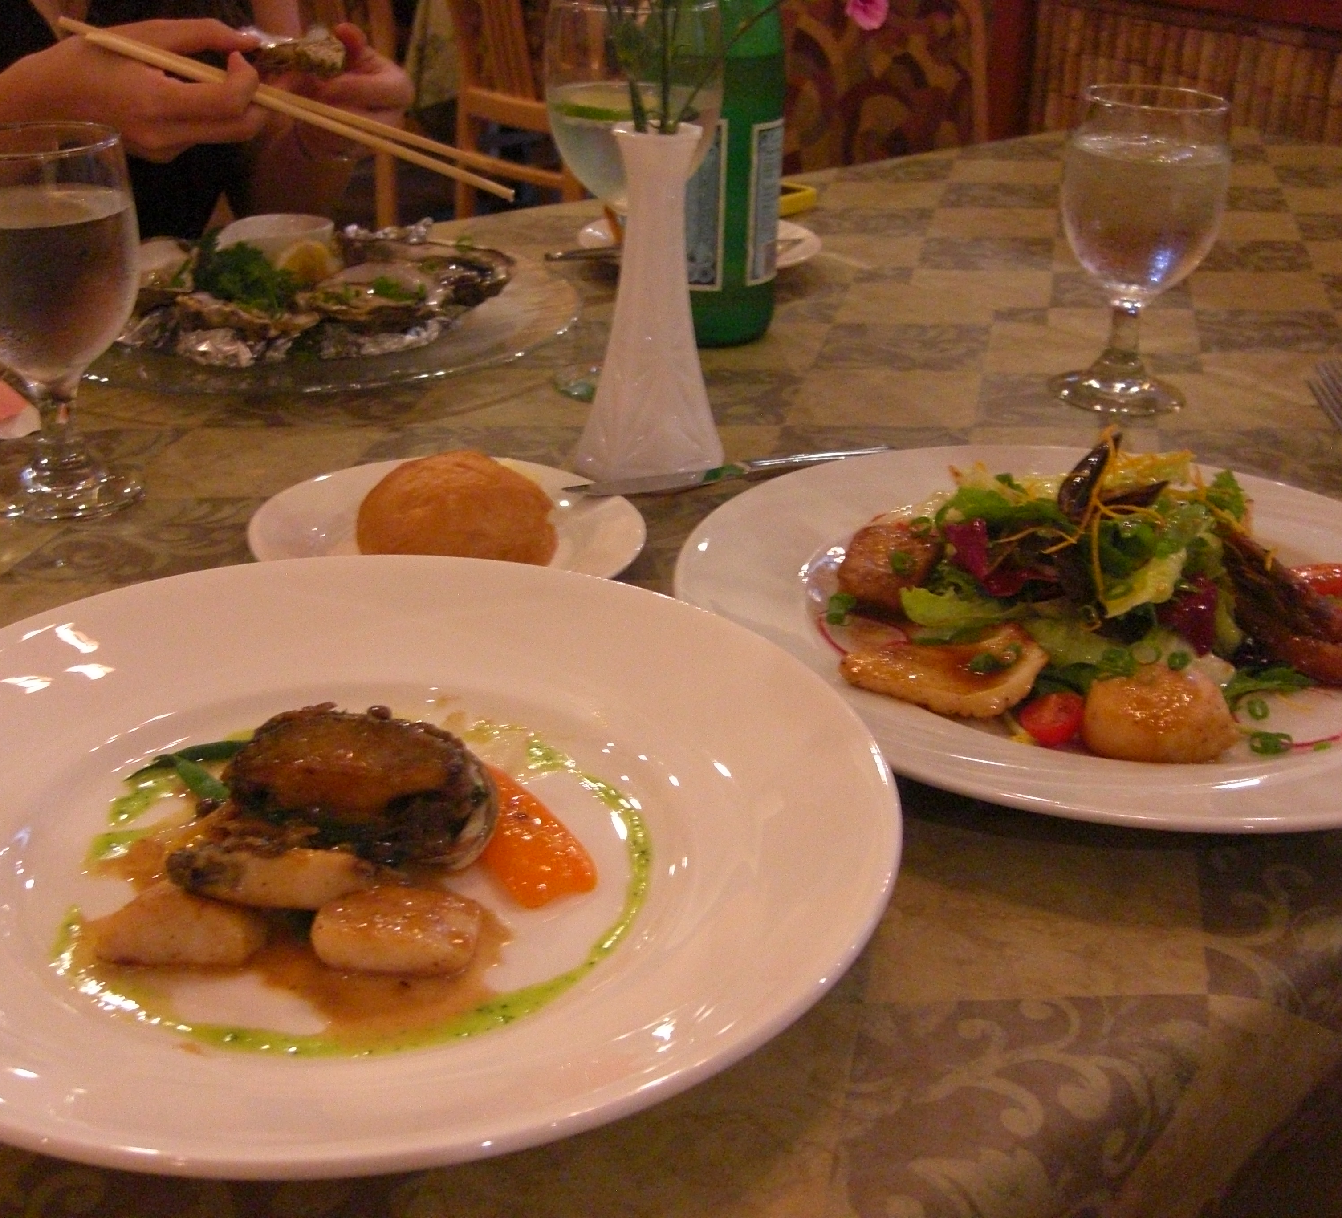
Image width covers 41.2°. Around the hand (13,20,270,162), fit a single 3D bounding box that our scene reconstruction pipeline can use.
[{"bbox_3d":[-0.293,-0.286,0.985,0.135,0.075,0.080,2,26,0],"label":"hand"}]

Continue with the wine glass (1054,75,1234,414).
[{"bbox_3d":[0.231,-0.177,0.885,0.077,0.149,0.077,2,26,0],"label":"wine glass"}]

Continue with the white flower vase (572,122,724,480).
[{"bbox_3d":[-0.008,-0.132,0.777,0.069,0.150,0.069,2,26,0],"label":"white flower vase"}]

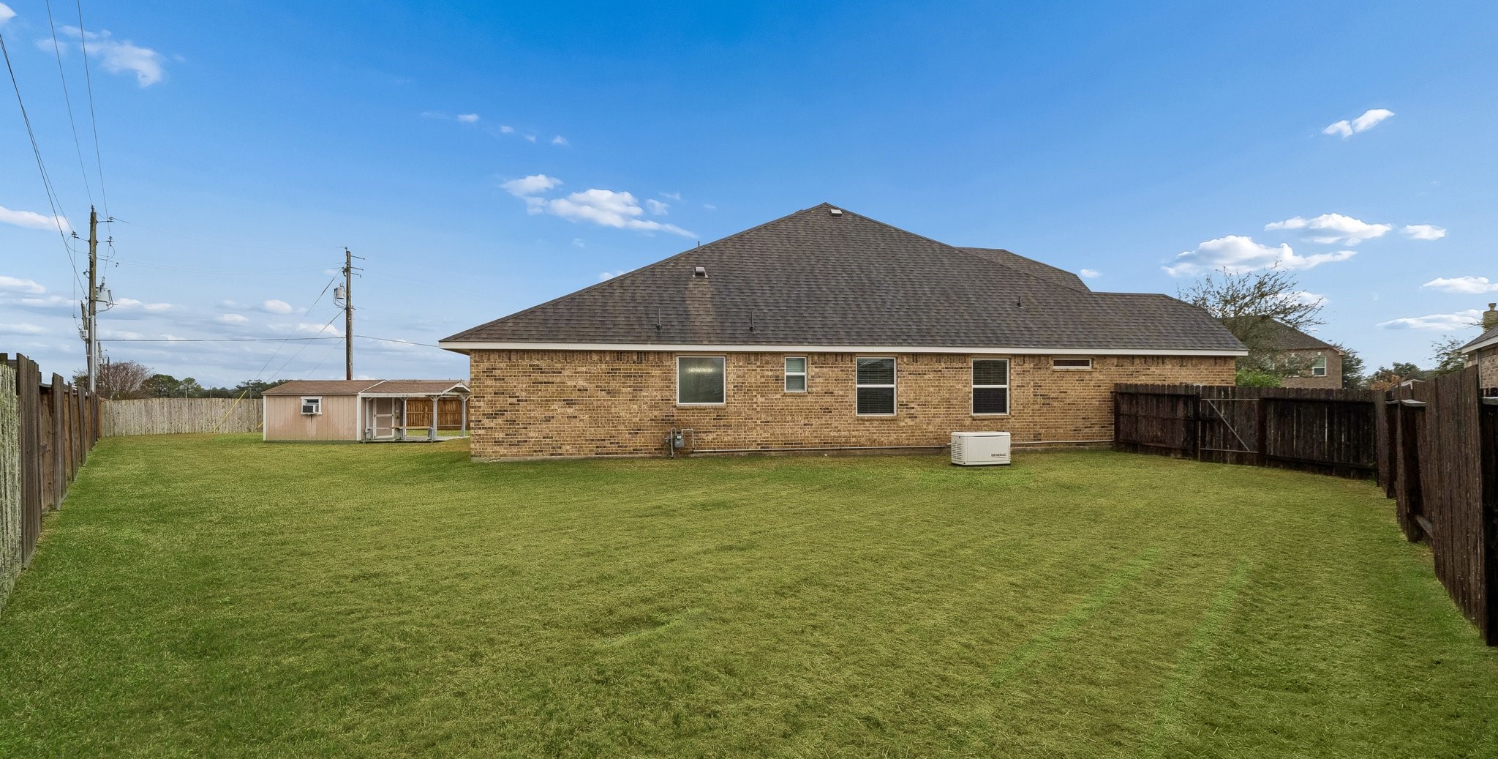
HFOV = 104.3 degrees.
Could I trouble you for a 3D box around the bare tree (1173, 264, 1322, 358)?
[{"bbox_3d":[20.500,-1.300,24.000,5.600,6.600,5.500,0,0,-9],"label":"bare tree"}]

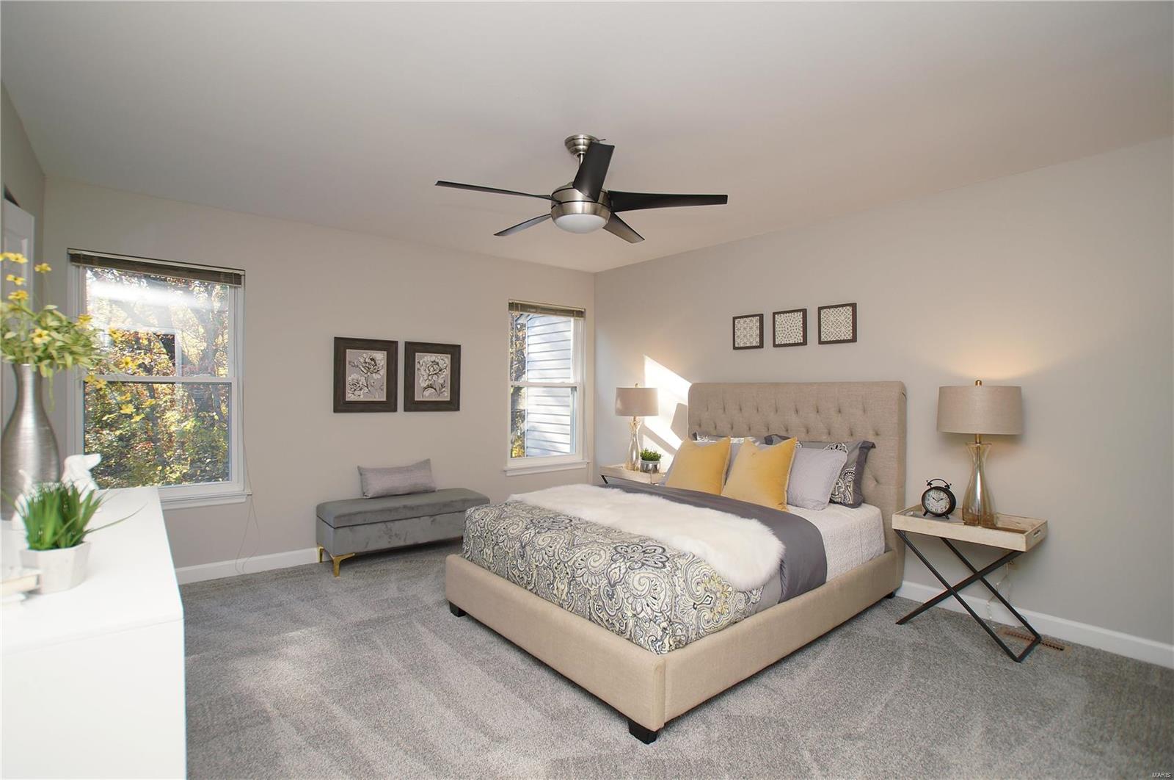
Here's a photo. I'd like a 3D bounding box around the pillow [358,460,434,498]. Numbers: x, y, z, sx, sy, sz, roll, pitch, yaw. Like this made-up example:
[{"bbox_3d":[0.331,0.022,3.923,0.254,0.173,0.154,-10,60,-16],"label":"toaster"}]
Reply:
[{"bbox_3d":[-1.465,0.686,4.042,0.507,0.264,0.132,1,-14,-36],"label":"pillow"}]

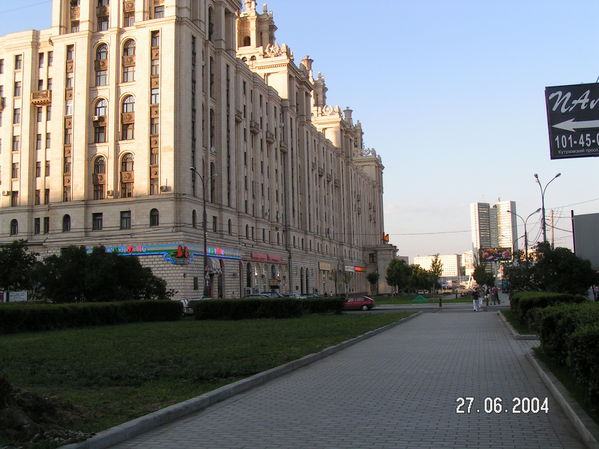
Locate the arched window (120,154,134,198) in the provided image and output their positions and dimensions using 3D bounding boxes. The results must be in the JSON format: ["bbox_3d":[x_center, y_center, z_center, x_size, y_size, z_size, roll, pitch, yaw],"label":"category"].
[{"bbox_3d":[-21.253,-5.936,81.622,1.900,5.529,0.300,-3,-6,18],"label":"arched window"}]

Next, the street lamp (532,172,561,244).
[{"bbox_3d":[22.690,1.194,60.609,2.600,12.137,1.600,-3,-6,16],"label":"street lamp"}]

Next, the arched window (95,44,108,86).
[{"bbox_3d":[-23.793,-19.193,79.411,1.813,5.309,0.400,-3,-6,16],"label":"arched window"}]

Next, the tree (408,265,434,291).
[{"bbox_3d":[38.105,17.030,205.454,8.000,9.050,7.500,-3,-6,16],"label":"tree"}]

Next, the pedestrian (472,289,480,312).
[{"bbox_3d":[12.673,5.412,47.083,0.550,1.650,0.350,-3,-6,16],"label":"pedestrian"}]

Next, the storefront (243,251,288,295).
[{"bbox_3d":[-5.477,8.541,103.789,1.200,7.508,19.355,-3,-6,18],"label":"storefront"}]

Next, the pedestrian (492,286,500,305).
[{"bbox_3d":[18.882,6.870,63.000,0.520,1.720,0.380,-3,-6,15],"label":"pedestrian"}]

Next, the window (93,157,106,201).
[{"bbox_3d":[-23.584,-5.469,78.050,1.728,5.340,0.400,-3,-6,16],"label":"window"}]

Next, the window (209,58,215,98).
[{"bbox_3d":[-11.716,-19.350,86.883,0.400,5.602,1.600,-3,-6,16],"label":"window"}]

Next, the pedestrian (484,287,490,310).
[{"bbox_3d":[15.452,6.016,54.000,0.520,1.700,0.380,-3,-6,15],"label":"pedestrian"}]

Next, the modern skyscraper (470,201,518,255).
[{"bbox_3d":[236.797,24.492,805.331,56.000,106.267,45.000,-3,-6,16],"label":"modern skyscraper"}]

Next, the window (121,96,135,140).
[{"bbox_3d":[-20.154,-12.523,77.728,1.685,5.367,0.400,-3,-6,16],"label":"window"}]

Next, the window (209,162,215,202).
[{"bbox_3d":[-11.496,-5.455,85.228,0.400,5.364,1.600,-3,-6,16],"label":"window"}]

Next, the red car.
[{"bbox_3d":[4.350,6.598,55.806,4.000,1.400,1.650,-3,-6,12],"label":"red car"}]

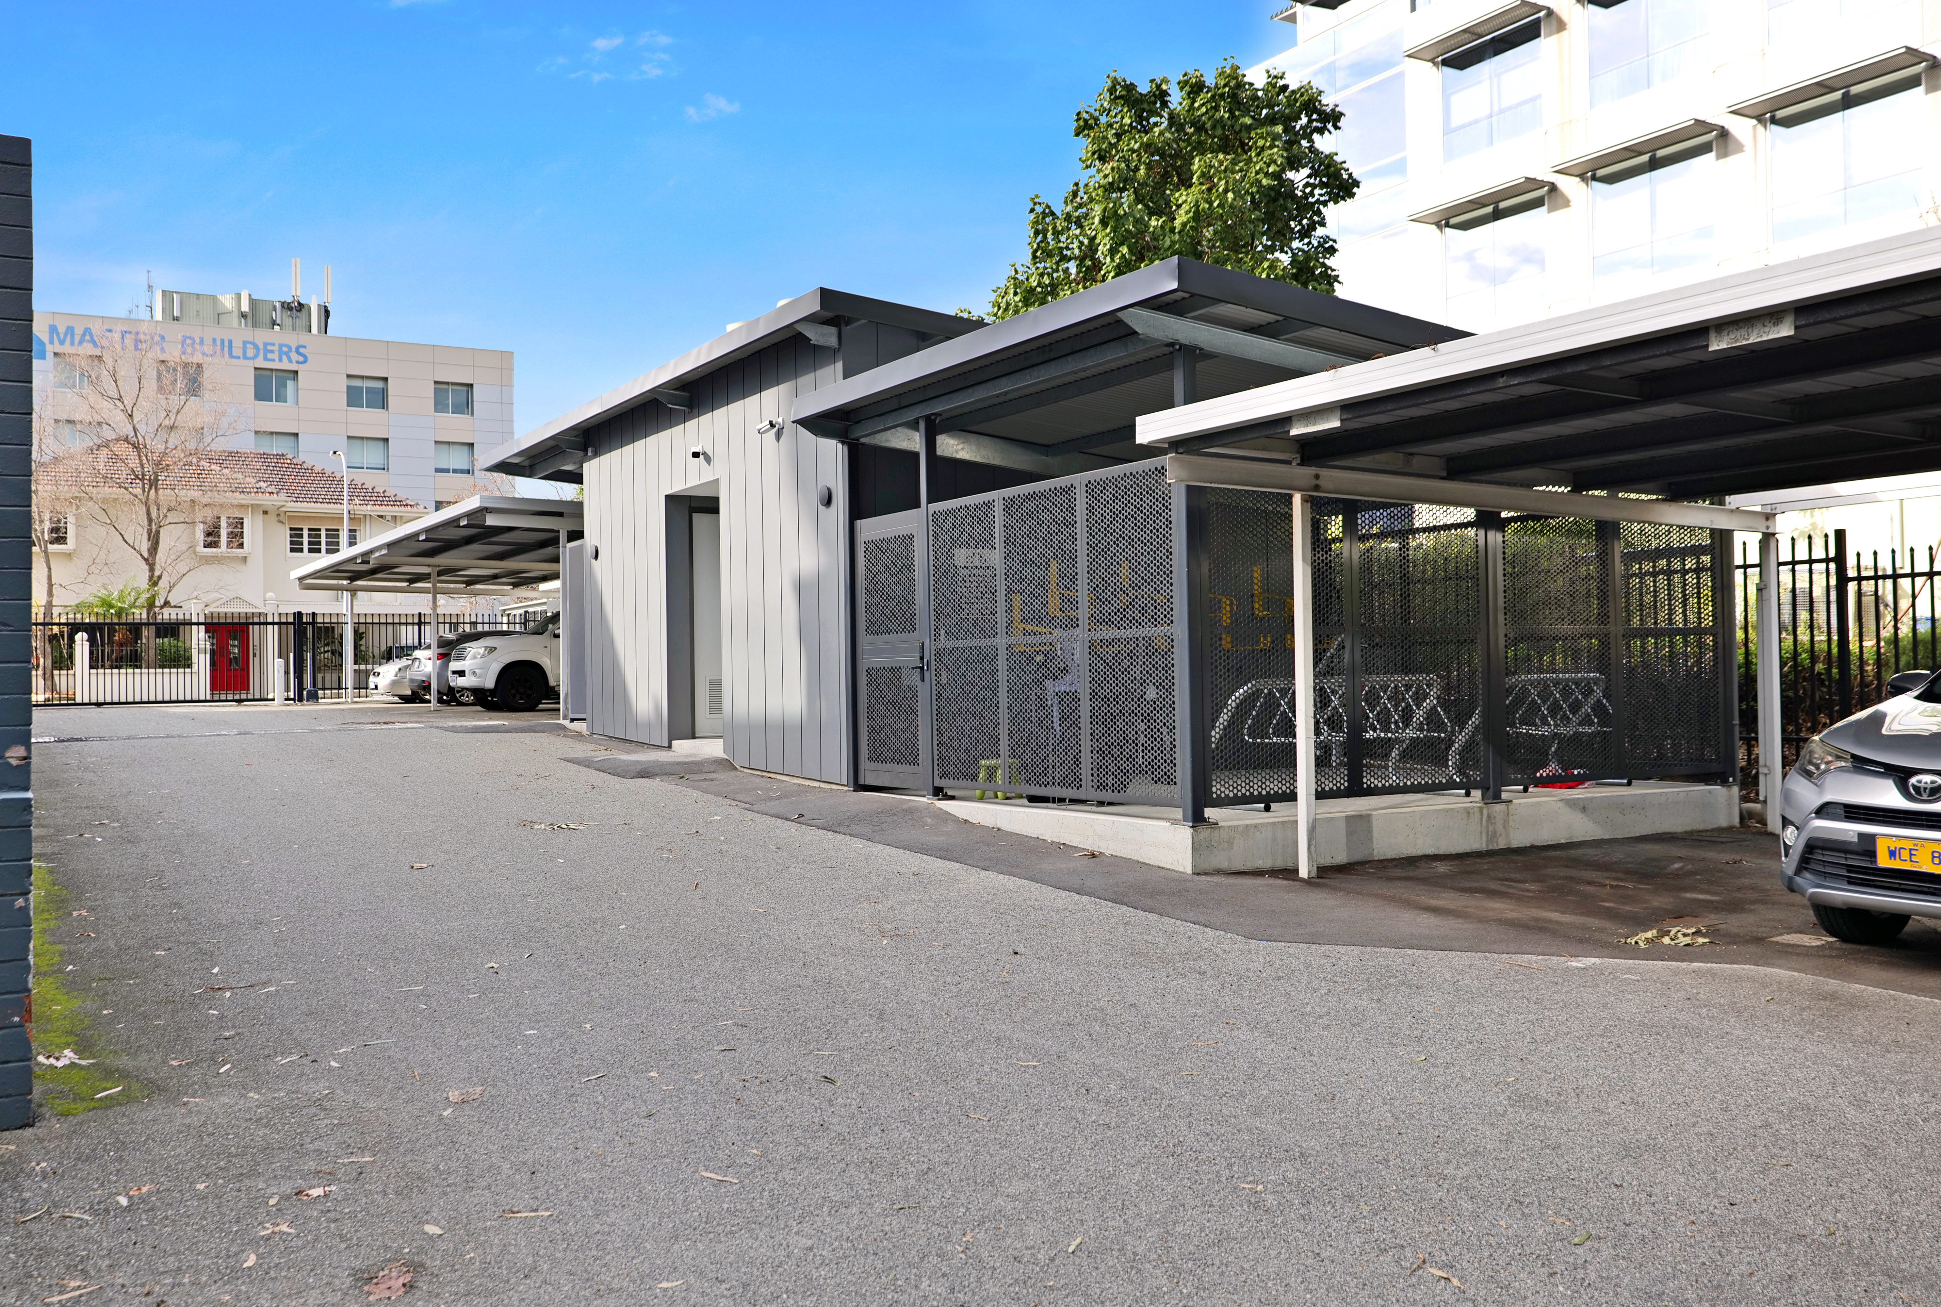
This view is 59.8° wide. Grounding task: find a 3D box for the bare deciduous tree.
[{"bbox_3d":[-22.721,-3.841,46.500,5.300,9.800,5.300,-1,-1,-26],"label":"bare deciduous tree"}]

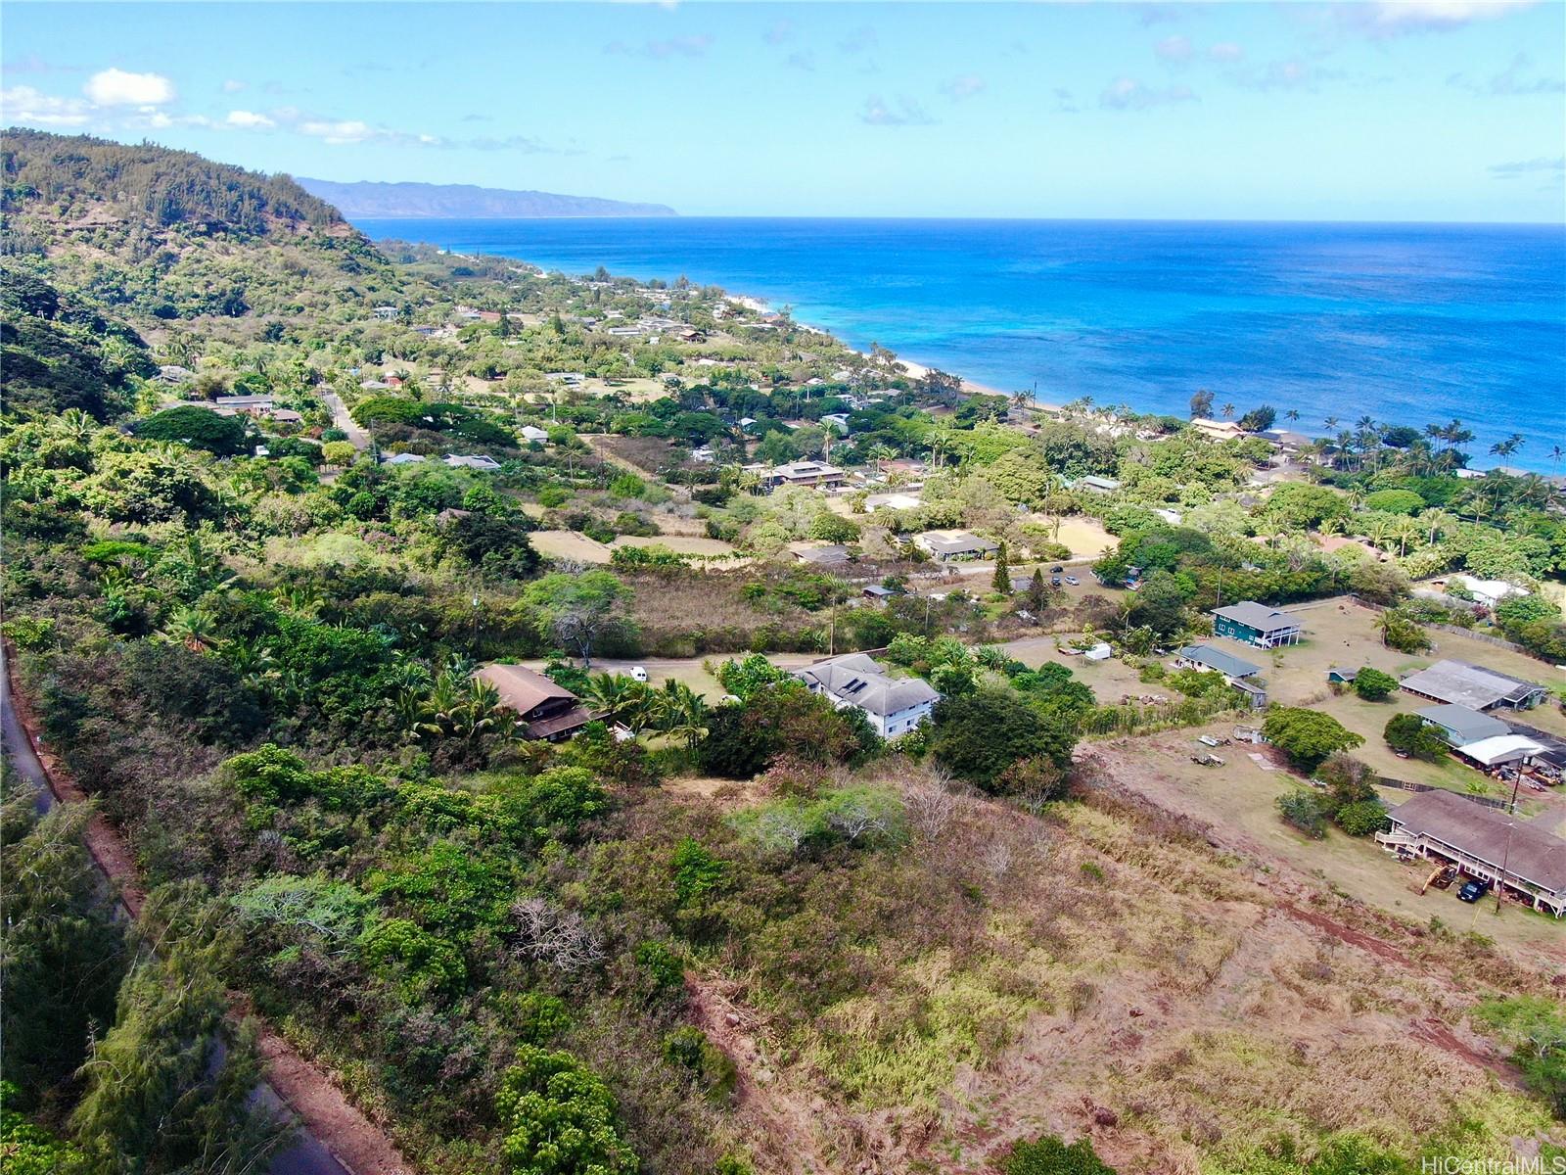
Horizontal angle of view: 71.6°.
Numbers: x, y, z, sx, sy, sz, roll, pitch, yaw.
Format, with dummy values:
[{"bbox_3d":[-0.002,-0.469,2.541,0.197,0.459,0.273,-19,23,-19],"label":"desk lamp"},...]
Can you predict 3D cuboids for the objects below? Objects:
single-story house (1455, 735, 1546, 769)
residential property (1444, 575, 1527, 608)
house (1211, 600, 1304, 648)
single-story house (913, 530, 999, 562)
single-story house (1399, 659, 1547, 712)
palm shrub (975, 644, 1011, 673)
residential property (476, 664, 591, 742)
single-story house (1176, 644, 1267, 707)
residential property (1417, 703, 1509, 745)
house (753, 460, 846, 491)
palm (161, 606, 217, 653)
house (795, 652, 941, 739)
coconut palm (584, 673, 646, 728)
[{"bbox_3d":[117.930,27.190,179.870,13.030,3.500,7.180,-10,21,-26],"label":"single-story house"},{"bbox_3d":[181.400,0.710,280.590,13.120,4.200,14.520,-8,20,-22],"label":"residential property"},{"bbox_3d":[115.010,8.590,263.560,14.550,7.000,15.450,-10,22,-27],"label":"house"},{"bbox_3d":[51.850,-12.880,321.240,18.400,4.200,17.000,-6,20,-19],"label":"single-story house"},{"bbox_3d":[131.670,19.400,209.420,20.700,4.100,16.580,-12,23,-32],"label":"single-story house"},{"bbox_3d":[42.160,14.380,218.190,6.800,5.000,6.800,0,19,0],"label":"palm shrub"},{"bbox_3d":[-43.450,19.790,193.080,12.400,6.700,23.500,-16,25,-39],"label":"residential property"},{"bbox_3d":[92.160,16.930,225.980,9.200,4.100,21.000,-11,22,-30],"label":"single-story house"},{"bbox_3d":[118.720,24.000,191.120,10.300,4.200,11.510,-10,21,-26],"label":"residential property"},{"bbox_3d":[6.390,-40.250,397.750,29.000,7.800,13.000,-9,21,-24],"label":"house"},{"bbox_3d":[-93.700,6.690,172.000,8.600,6.200,8.600,0,19,0],"label":"palm"},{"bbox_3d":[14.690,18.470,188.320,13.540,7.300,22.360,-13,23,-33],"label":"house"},{"bbox_3d":[-29.650,20.090,190.670,10.200,9.600,10.200,0,19,0],"label":"coconut palm"}]

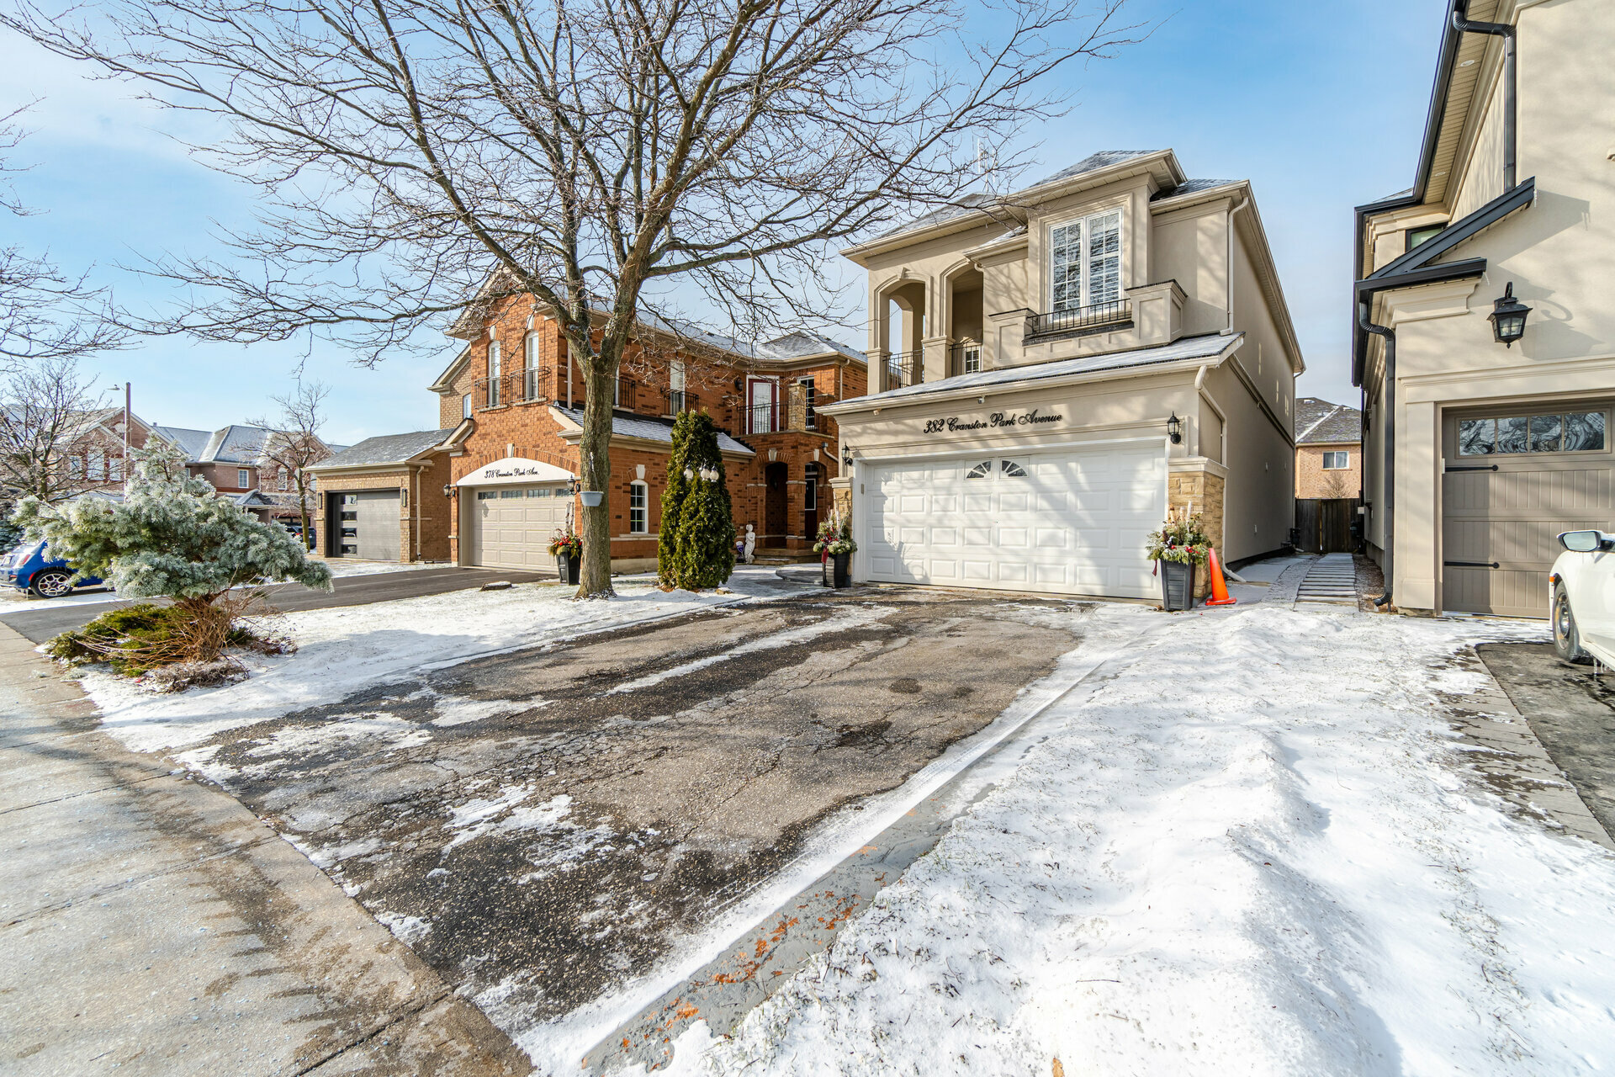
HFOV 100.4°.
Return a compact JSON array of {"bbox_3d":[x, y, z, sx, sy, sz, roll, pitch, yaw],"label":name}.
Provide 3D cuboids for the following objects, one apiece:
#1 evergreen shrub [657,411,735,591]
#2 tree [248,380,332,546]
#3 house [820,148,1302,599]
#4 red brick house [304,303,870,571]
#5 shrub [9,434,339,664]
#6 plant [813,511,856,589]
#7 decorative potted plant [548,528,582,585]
[{"bbox_3d":[-1.925,-0.664,11.600,1.350,3.050,1.300,0,1,0],"label":"evergreen shrub"},{"bbox_3d":[-21.526,-3.073,28.000,2.900,7.100,2.900,1,1,39],"label":"tree"},{"bbox_3d":[7.416,-3.194,16.165,6.550,7.900,16.250,1,1,39],"label":"house"},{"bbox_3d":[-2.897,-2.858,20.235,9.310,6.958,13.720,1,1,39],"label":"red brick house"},{"bbox_3d":[-6.490,0.140,7.100,2.500,2.350,2.400,1,1,39],"label":"shrub"},{"bbox_3d":[0.450,0.188,11.150,0.700,1.270,0.700,1,1,39],"label":"plant"},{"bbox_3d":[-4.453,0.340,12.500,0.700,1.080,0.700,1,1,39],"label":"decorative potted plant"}]

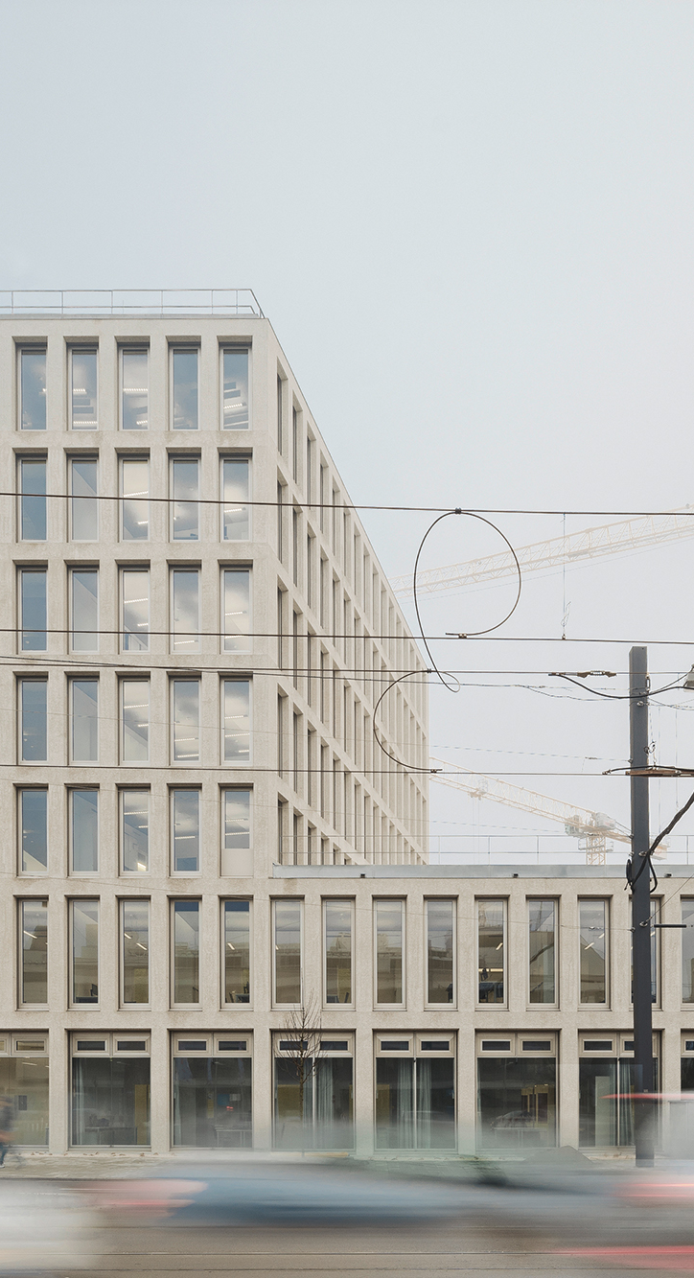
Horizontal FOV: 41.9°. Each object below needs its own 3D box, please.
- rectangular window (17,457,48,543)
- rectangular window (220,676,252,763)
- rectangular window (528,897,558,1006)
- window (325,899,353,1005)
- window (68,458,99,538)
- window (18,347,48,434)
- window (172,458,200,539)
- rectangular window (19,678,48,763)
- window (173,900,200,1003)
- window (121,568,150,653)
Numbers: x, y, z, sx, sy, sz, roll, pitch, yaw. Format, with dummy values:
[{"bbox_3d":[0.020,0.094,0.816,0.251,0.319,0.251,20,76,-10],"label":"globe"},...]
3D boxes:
[{"bbox_3d":[-9.666,-4.294,28.000,1.000,2.628,0.150,0,0,0],"label":"rectangular window"},{"bbox_3d":[-3.391,2.499,27.700,0.962,2.613,0.200,0,0,0],"label":"rectangular window"},{"bbox_3d":[5.873,9.431,27.200,0.940,3.220,0.150,0,0,0],"label":"rectangular window"},{"bbox_3d":[-0.252,9.605,27.700,0.825,3.255,0.200,0,0,0],"label":"window"},{"bbox_3d":[-8.324,-4.409,28.586,0.993,2.673,0.150,0,0,0],"label":"window"},{"bbox_3d":[-9.602,-7.656,27.700,0.917,2.567,0.200,0,0,0],"label":"window"},{"bbox_3d":[-4.981,-4.344,28.000,0.927,2.618,0.200,0,0,0],"label":"window"},{"bbox_3d":[-10.028,2.616,29.000,0.912,2.735,0.200,0,0,0],"label":"rectangular window"},{"bbox_3d":[-5.134,10.007,29.000,0.912,3.311,0.200,0,0,0],"label":"window"},{"bbox_3d":[-6.692,-0.908,28.586,0.993,2.673,0.150,0,0,0],"label":"window"}]

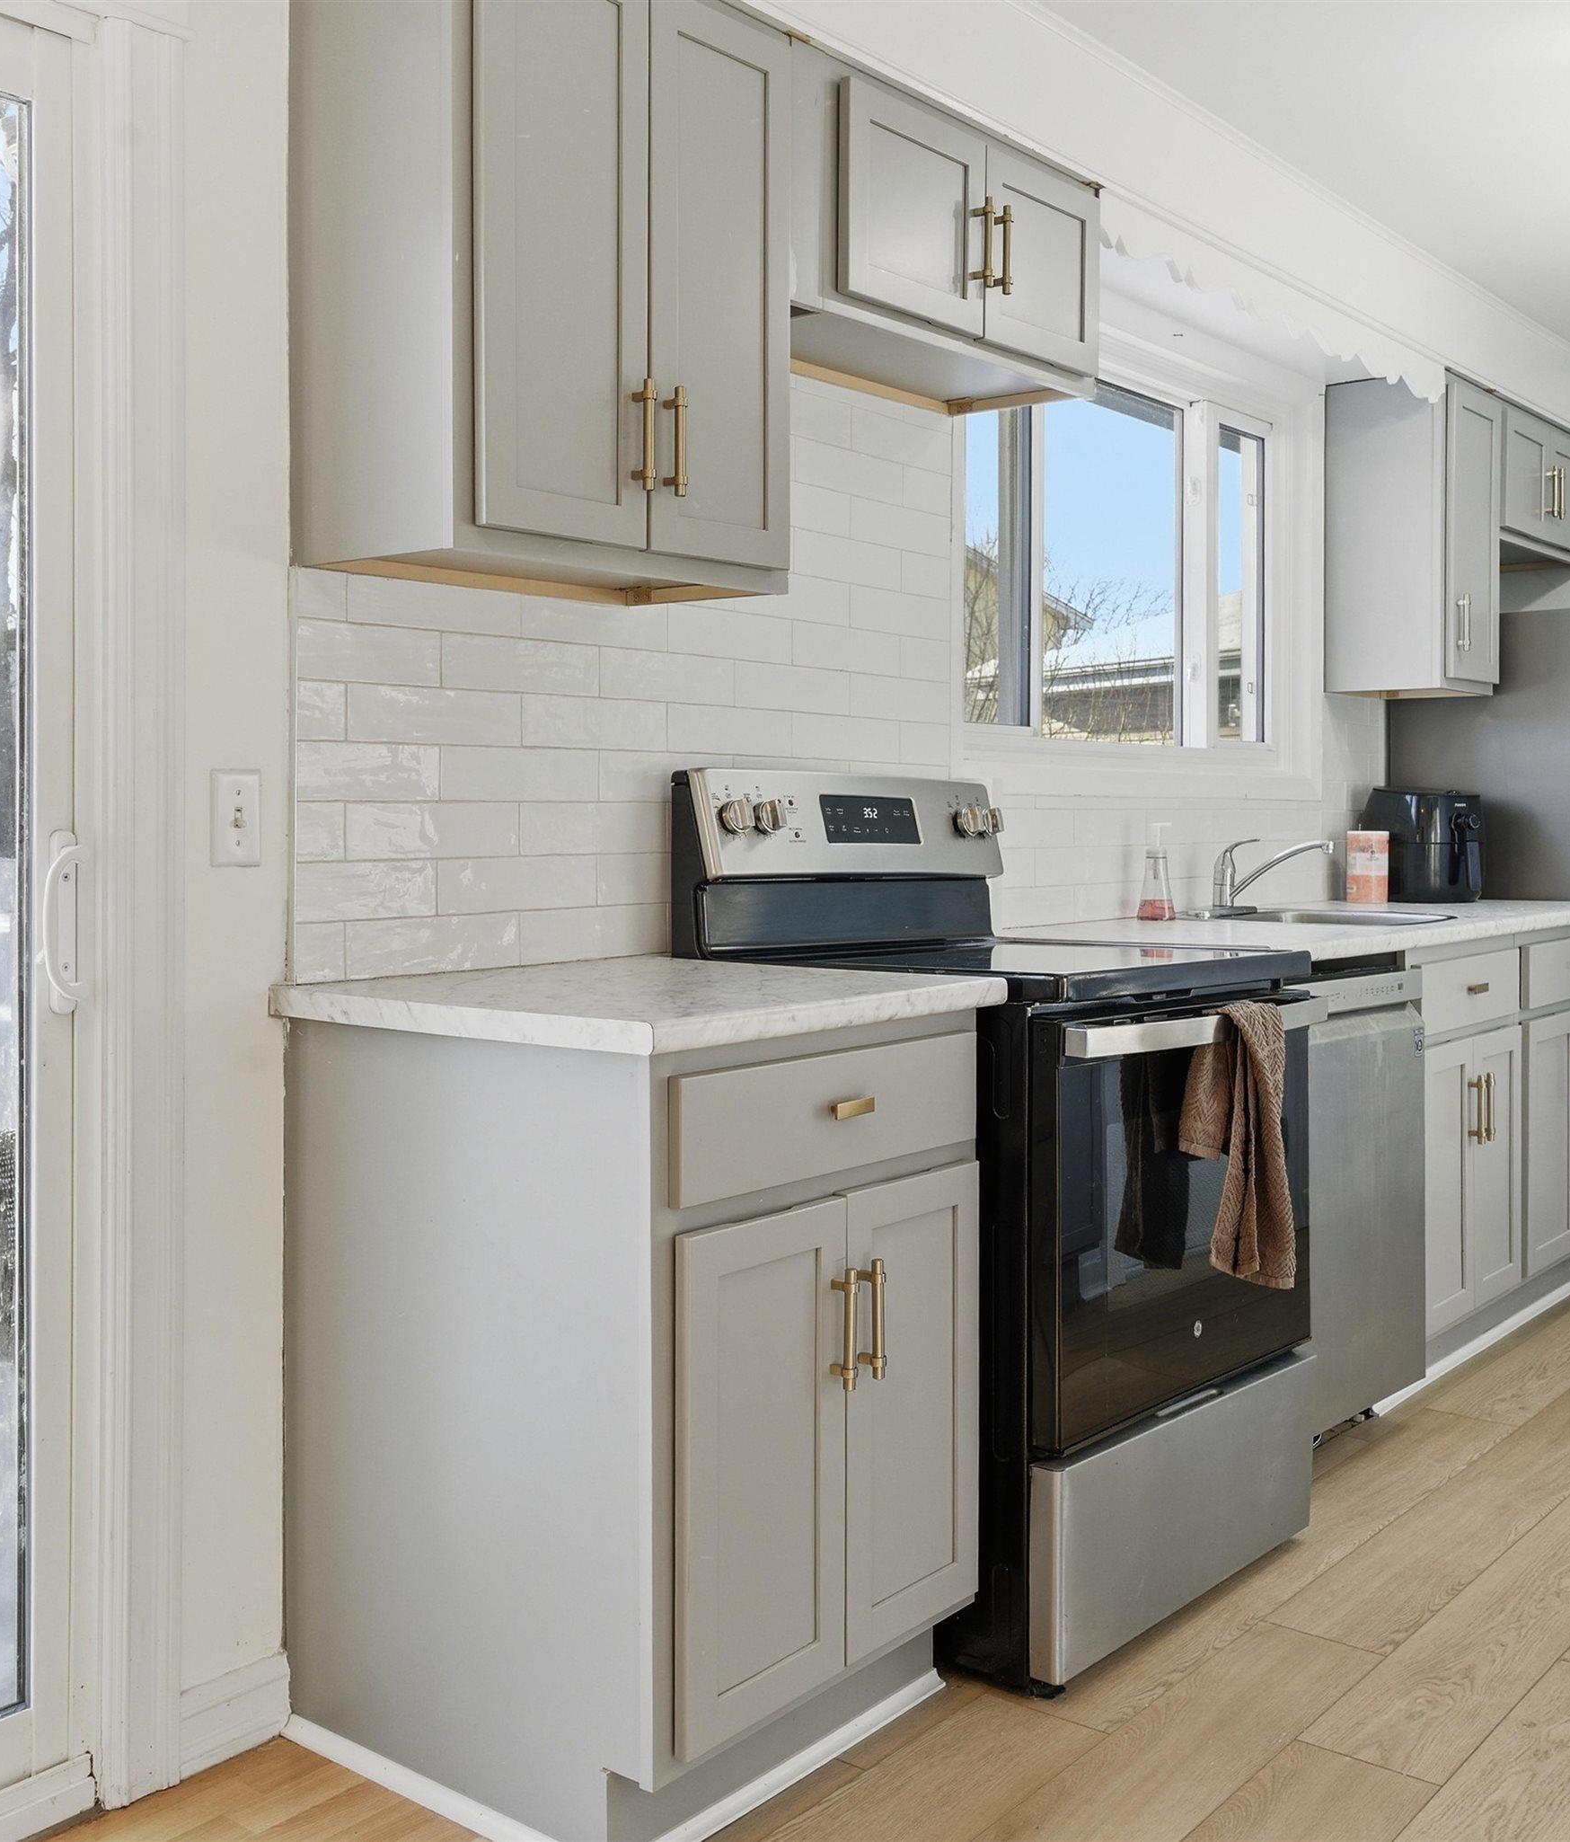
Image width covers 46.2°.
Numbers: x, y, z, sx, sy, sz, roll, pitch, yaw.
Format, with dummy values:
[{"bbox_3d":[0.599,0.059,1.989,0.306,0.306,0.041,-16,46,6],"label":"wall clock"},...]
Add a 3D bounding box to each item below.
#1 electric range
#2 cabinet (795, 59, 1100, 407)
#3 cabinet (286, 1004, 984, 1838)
[{"bbox_3d":[0.337,0.378,2.826,0.725,1.208,0.753,2,4,40],"label":"electric range"},{"bbox_3d":[0.162,-1.051,2.907,0.317,0.329,0.793,2,4,40],"label":"cabinet"},{"bbox_3d":[-0.181,0.563,2.312,0.642,0.896,0.594,2,4,40],"label":"cabinet"}]

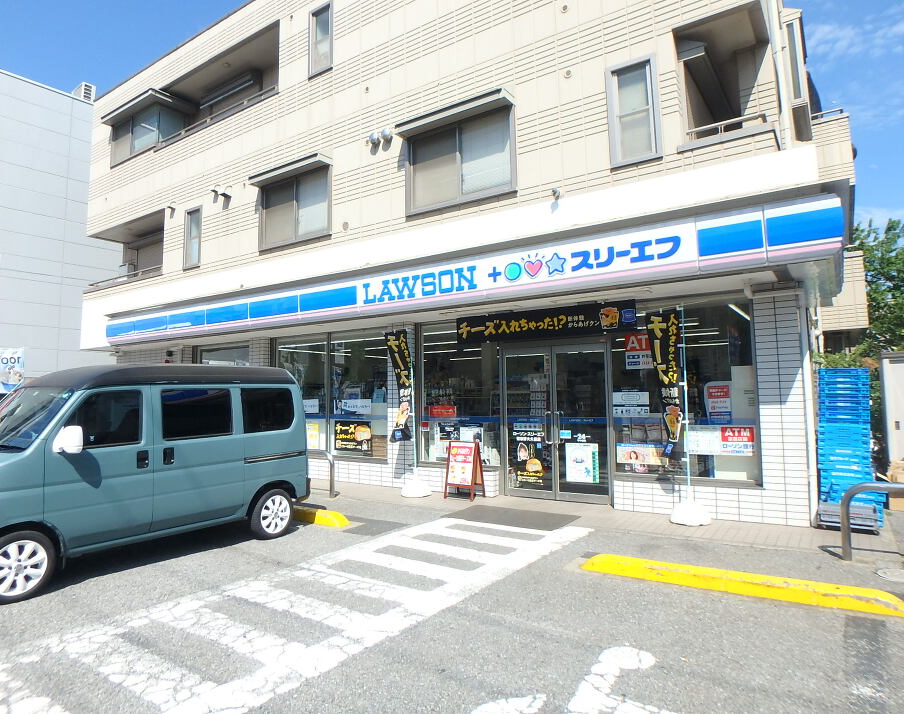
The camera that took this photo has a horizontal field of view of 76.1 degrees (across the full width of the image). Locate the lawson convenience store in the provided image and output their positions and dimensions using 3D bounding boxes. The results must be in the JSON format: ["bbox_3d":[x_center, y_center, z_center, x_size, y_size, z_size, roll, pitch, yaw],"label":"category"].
[{"bbox_3d":[0.326,0.792,13.236,14.394,3.523,9.000,-4,-6,33],"label":"lawson convenience store"}]

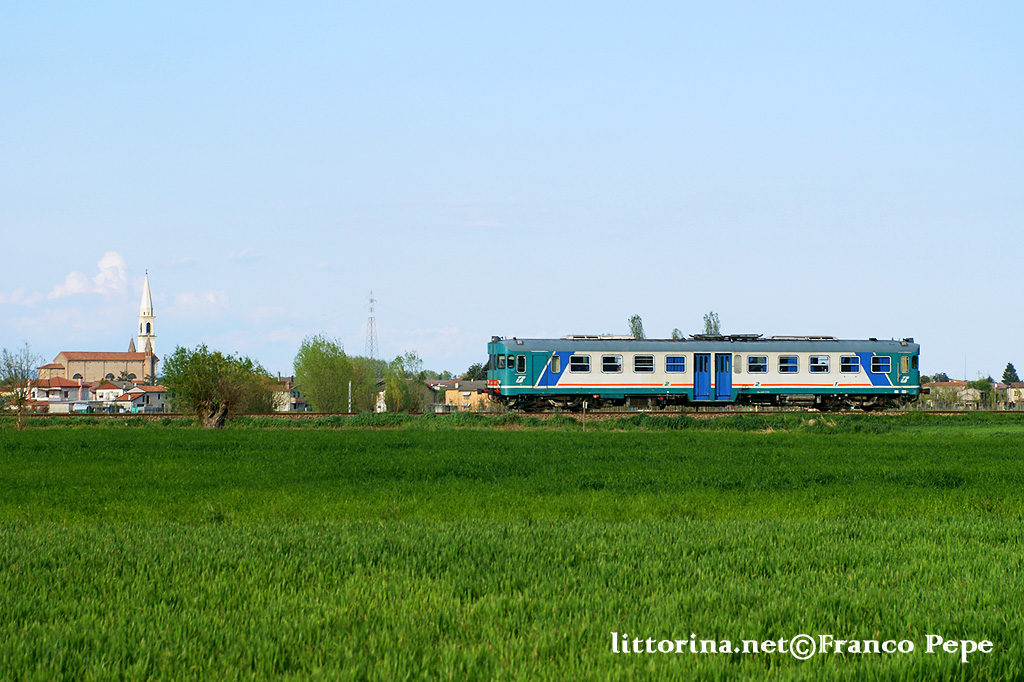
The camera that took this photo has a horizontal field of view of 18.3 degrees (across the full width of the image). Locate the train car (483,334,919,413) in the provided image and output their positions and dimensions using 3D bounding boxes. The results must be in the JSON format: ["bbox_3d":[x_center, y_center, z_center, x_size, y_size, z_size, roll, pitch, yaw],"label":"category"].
[{"bbox_3d":[9.754,1.672,158.939,23.500,3.850,2.900,0,-1,-18],"label":"train car"}]

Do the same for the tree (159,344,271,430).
[{"bbox_3d":[-13.483,2.107,145.800,5.100,3.848,4.900,0,-1,0],"label":"tree"}]

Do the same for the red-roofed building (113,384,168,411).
[{"bbox_3d":[-99.157,15.476,850.000,12.500,7.465,9.500,0,-1,-24],"label":"red-roofed building"}]

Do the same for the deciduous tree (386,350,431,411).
[{"bbox_3d":[-8.040,3.572,245.000,3.600,5.683,3.500,0,-1,0],"label":"deciduous tree"}]

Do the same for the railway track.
[{"bbox_3d":[1.630,3.758,156.224,51.576,0.450,2.400,0,-1,-18],"label":"railway track"}]

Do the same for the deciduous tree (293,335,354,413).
[{"bbox_3d":[-14.502,2.963,245.000,4.800,6.926,4.600,0,-1,0],"label":"deciduous tree"}]

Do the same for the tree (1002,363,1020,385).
[{"bbox_3d":[138.027,12.647,880.000,5.800,13.411,5.800,0,-1,0],"label":"tree"}]

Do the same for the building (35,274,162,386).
[{"bbox_3d":[-138.933,0.319,1070.000,38.500,47.004,19.000,0,-1,-24],"label":"building"}]

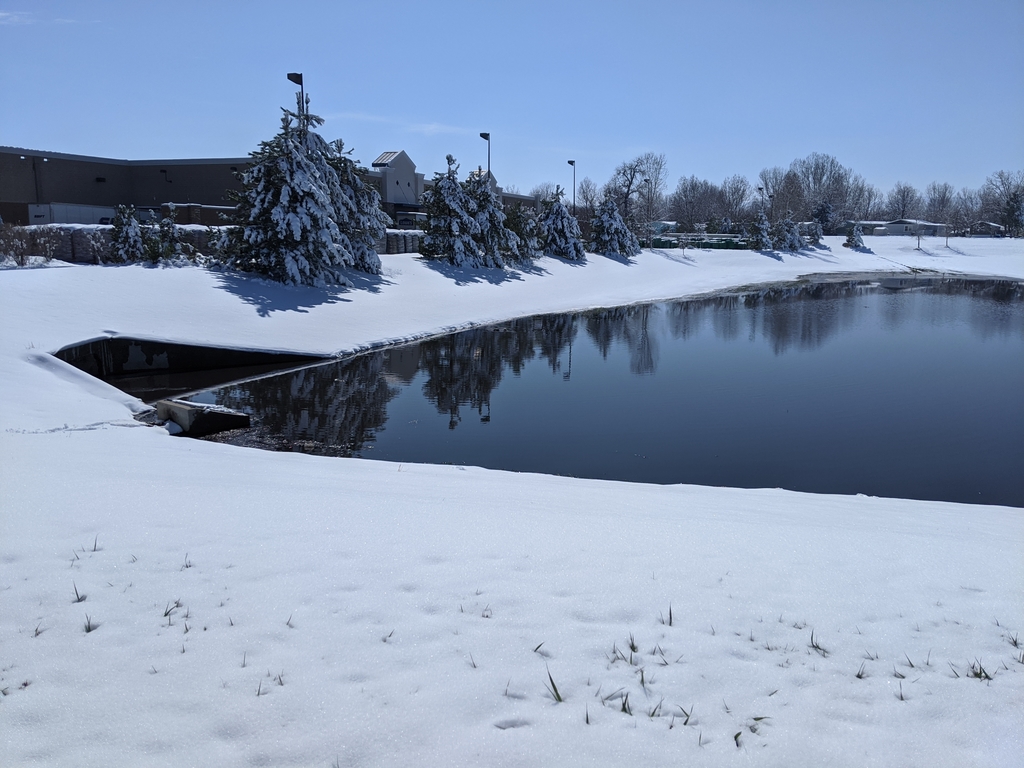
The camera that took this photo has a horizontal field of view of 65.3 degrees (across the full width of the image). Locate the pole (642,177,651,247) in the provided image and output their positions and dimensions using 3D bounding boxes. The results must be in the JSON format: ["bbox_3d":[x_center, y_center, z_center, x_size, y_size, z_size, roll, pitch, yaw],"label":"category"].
[{"bbox_3d":[20.349,-25.836,119.357,1.000,9.590,0.450,4,11,20],"label":"pole"}]

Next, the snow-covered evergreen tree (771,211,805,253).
[{"bbox_3d":[35.657,-19.537,103.000,3.900,5.070,3.900,4,10,18],"label":"snow-covered evergreen tree"}]

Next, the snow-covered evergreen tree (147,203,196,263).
[{"bbox_3d":[-13.003,-5.785,30.500,1.760,2.250,1.760,-4,11,-22],"label":"snow-covered evergreen tree"}]

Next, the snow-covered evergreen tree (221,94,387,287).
[{"bbox_3d":[-8.599,-8.090,33.121,6.500,7.540,6.600,0,11,0],"label":"snow-covered evergreen tree"}]

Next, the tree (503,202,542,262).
[{"bbox_3d":[0.630,-10.086,53.000,2.790,3.980,2.790,0,10,1],"label":"tree"}]

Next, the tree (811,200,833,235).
[{"bbox_3d":[65.123,-34.057,166.713,4.900,8.080,4.900,0,11,0],"label":"tree"}]

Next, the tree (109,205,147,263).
[{"bbox_3d":[-13.750,-5.310,28.380,1.370,2.050,1.370,0,11,0],"label":"tree"}]

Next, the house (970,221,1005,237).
[{"bbox_3d":[132.166,-43.083,222.000,9.400,4.640,10.500,6,11,30],"label":"house"}]

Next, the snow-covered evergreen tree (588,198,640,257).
[{"bbox_3d":[9.240,-14.108,72.000,4.650,5.490,4.650,1,10,7],"label":"snow-covered evergreen tree"}]

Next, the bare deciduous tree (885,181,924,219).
[{"bbox_3d":[115.976,-51.857,236.000,9.550,16.180,9.550,5,11,25],"label":"bare deciduous tree"}]

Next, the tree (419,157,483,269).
[{"bbox_3d":[-3.560,-10.210,47.000,3.640,6.450,3.640,-1,10,-4],"label":"tree"}]

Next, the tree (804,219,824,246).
[{"bbox_3d":[48.315,-24.221,127.169,3.240,4.010,3.240,0,11,0],"label":"tree"}]

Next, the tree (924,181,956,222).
[{"bbox_3d":[126.318,-51.857,236.000,7.820,16.180,7.820,5,11,27],"label":"tree"}]

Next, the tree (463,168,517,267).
[{"bbox_3d":[-1.414,-10.484,50.172,3.600,6.030,3.600,0,11,0],"label":"tree"}]

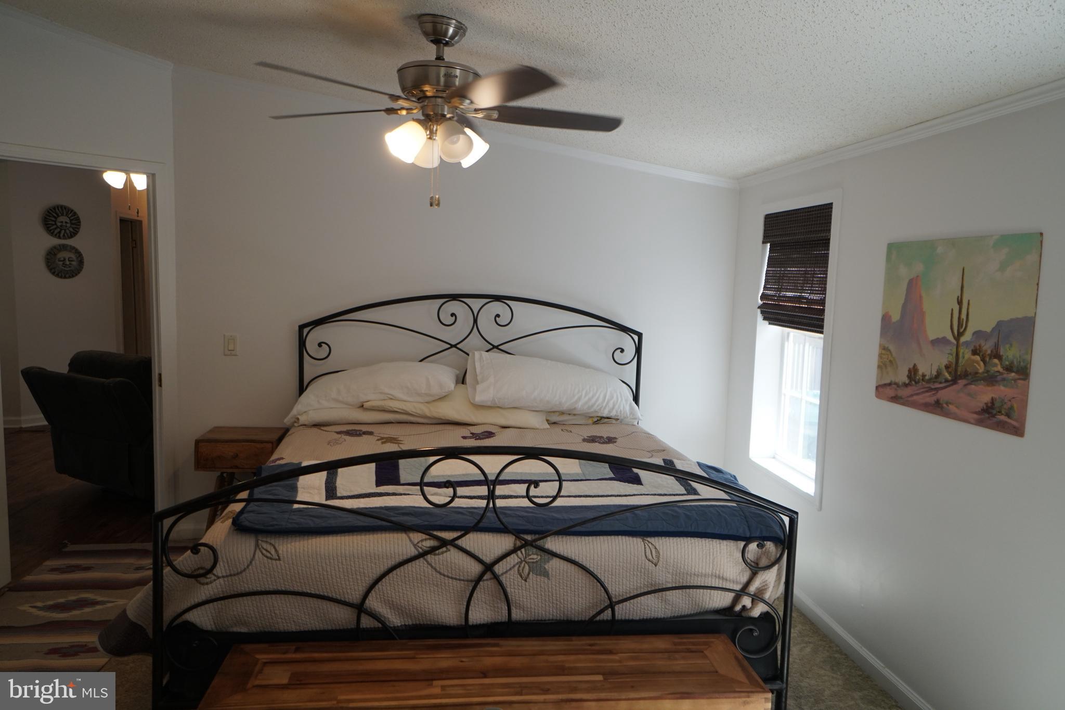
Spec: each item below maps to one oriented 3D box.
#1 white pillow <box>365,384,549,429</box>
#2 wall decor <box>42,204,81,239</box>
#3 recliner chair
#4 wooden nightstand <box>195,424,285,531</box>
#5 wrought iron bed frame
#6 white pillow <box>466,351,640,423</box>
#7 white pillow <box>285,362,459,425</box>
[{"bbox_3d":[-0.396,0.264,4.065,0.920,0.150,0.460,6,10,-7],"label":"white pillow"},{"bbox_3d":[-4.583,-1.301,7.218,0.040,0.335,0.335,6,7,39],"label":"wall decor"},{"bbox_3d":[-2.780,0.480,5.161,0.910,0.960,0.950,5,7,33],"label":"recliner chair"},{"bbox_3d":[-1.606,0.764,4.135,0.410,0.654,0.350,1,5,-6],"label":"wooden nightstand"},{"bbox_3d":[-0.243,0.473,3.335,2.020,1.471,2.123,1,5,-6],"label":"wrought iron bed frame"},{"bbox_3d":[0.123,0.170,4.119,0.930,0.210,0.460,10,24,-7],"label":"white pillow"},{"bbox_3d":[-0.852,0.183,4.019,0.910,0.190,0.460,-7,19,-5],"label":"white pillow"}]

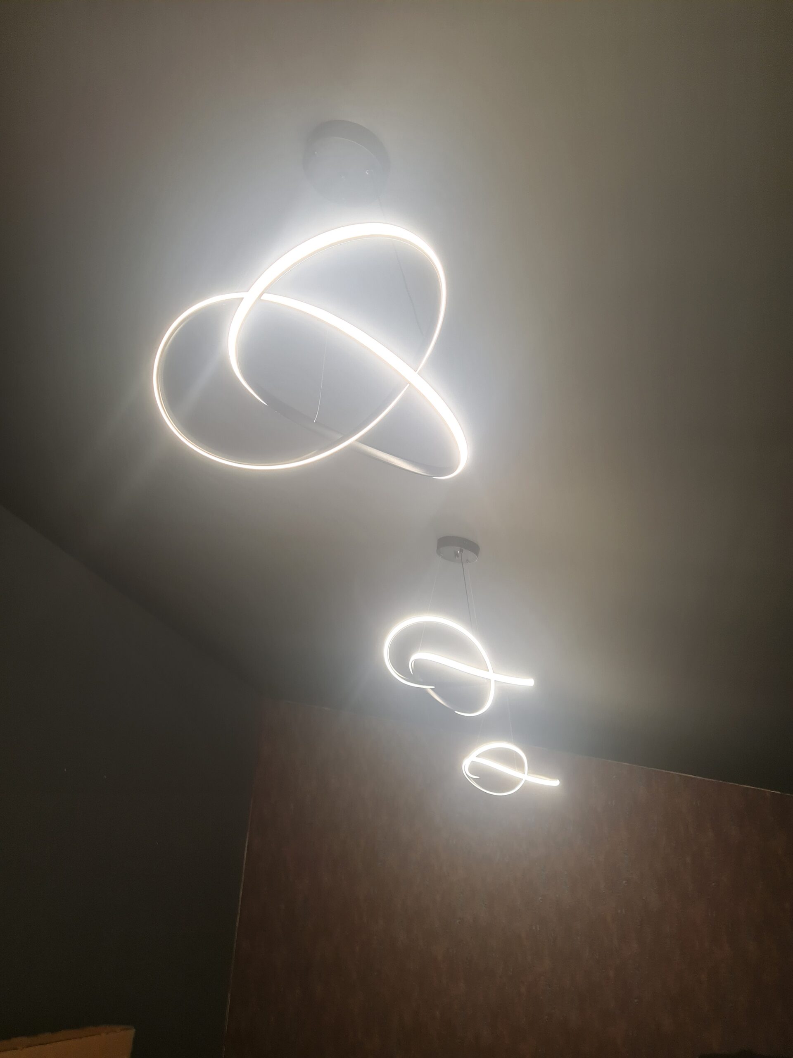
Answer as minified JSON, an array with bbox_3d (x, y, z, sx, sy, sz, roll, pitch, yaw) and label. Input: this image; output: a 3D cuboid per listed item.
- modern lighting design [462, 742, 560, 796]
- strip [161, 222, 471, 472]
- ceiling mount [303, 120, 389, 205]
[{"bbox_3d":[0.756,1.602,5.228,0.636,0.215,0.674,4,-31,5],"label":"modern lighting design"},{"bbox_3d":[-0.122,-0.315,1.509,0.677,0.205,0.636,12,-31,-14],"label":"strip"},{"bbox_3d":[-0.112,-0.804,1.765,0.196,0.045,0.196,11,-24,5],"label":"ceiling mount"}]

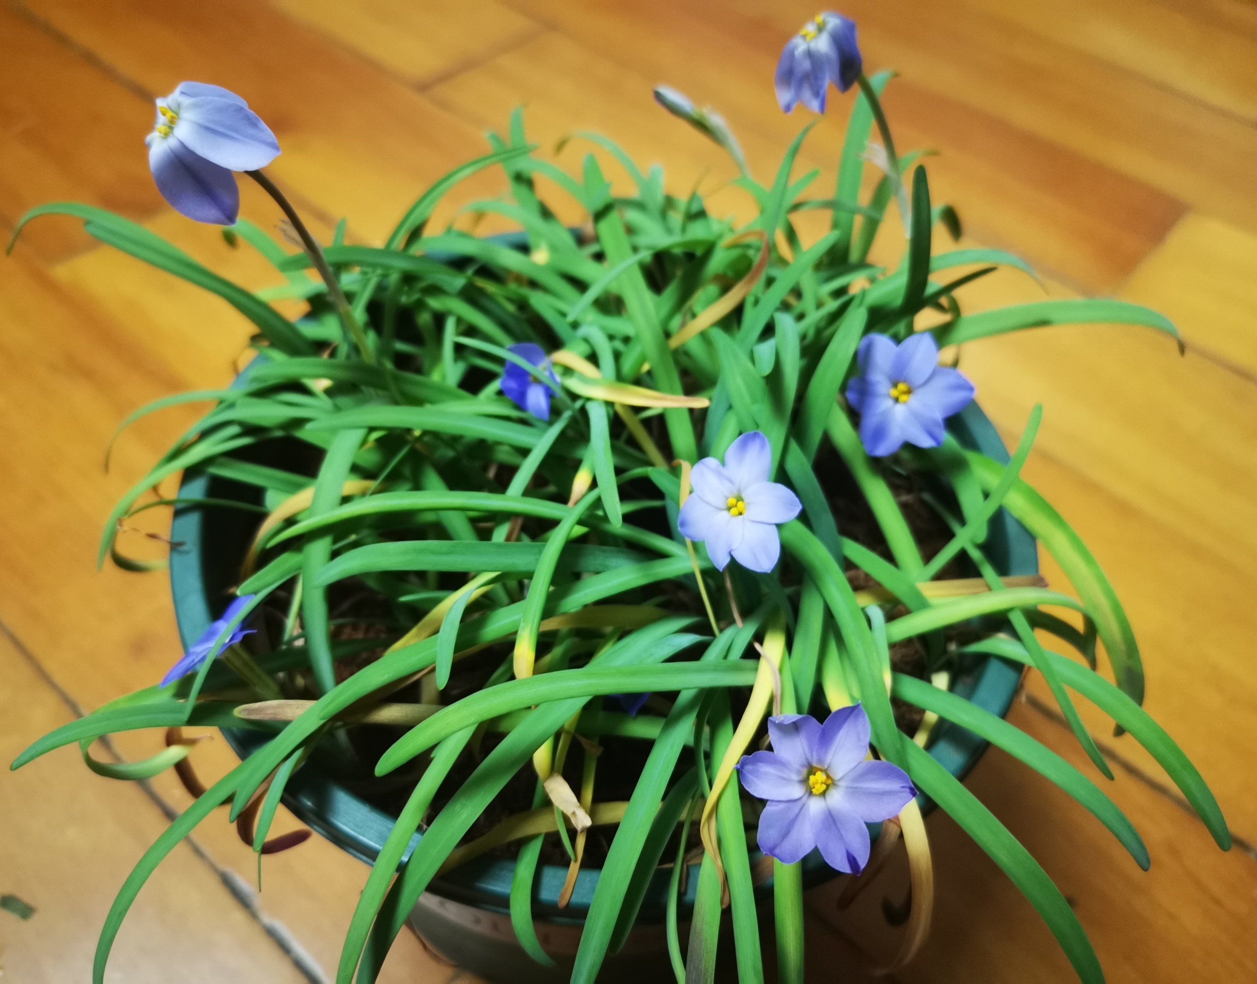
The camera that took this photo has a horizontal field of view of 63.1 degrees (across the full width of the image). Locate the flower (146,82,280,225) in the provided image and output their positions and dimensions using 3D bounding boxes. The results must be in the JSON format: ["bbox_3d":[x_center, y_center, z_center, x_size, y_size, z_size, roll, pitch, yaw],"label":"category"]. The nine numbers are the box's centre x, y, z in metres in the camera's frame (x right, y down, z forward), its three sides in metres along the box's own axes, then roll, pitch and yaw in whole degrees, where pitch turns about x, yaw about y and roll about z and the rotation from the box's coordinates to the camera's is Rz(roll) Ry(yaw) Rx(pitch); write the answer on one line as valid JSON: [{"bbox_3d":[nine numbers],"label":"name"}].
[{"bbox_3d":[-0.079,-0.064,0.194,0.023,0.022,0.023,31,47,-20],"label":"flower"}]

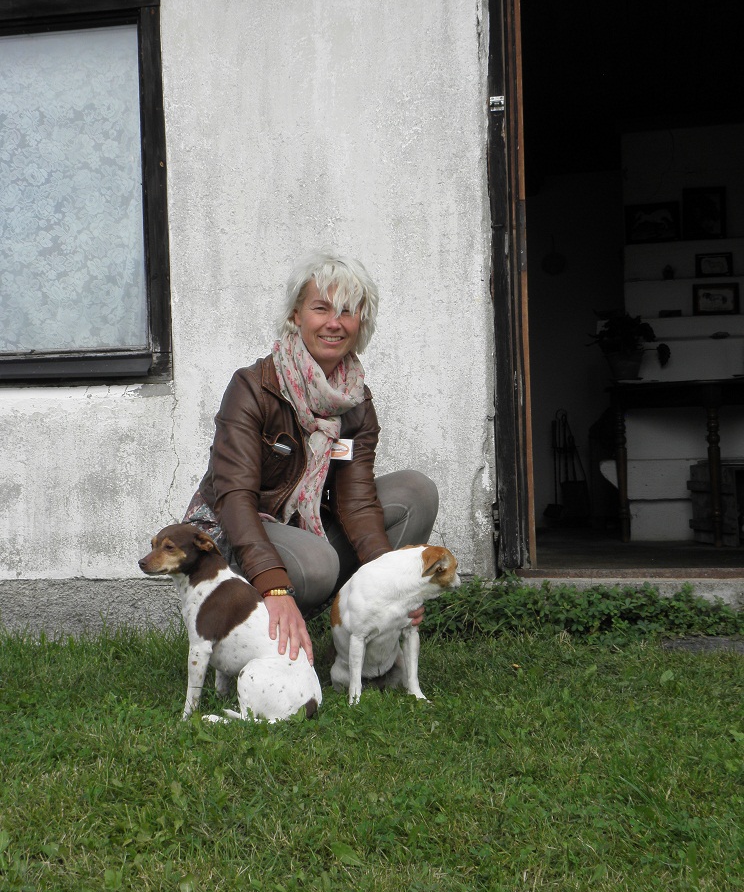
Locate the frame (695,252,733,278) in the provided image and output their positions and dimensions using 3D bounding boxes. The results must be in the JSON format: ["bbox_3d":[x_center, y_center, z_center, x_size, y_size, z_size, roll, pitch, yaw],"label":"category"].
[{"bbox_3d":[1.556,-0.822,6.130,0.164,0.107,0.020,-1,-3,13],"label":"frame"}]

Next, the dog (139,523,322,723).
[{"bbox_3d":[-0.315,0.391,3.000,0.410,0.430,0.200,-1,3,16],"label":"dog"}]

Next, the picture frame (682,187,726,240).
[{"bbox_3d":[1.518,-1.062,6.150,0.192,0.235,0.020,-1,-3,13],"label":"picture frame"}]

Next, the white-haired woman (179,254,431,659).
[{"bbox_3d":[-0.146,0.040,3.250,0.540,1.010,0.660,-4,4,-30],"label":"white-haired woman"}]

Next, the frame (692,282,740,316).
[{"bbox_3d":[1.560,-0.663,6.100,0.206,0.143,0.020,-1,-3,13],"label":"frame"}]

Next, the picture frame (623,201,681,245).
[{"bbox_3d":[1.281,-1.020,6.150,0.250,0.175,0.020,-1,-3,13],"label":"picture frame"}]

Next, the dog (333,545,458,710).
[{"bbox_3d":[0.050,0.407,3.140,0.240,0.360,0.340,-3,4,-25],"label":"dog"}]

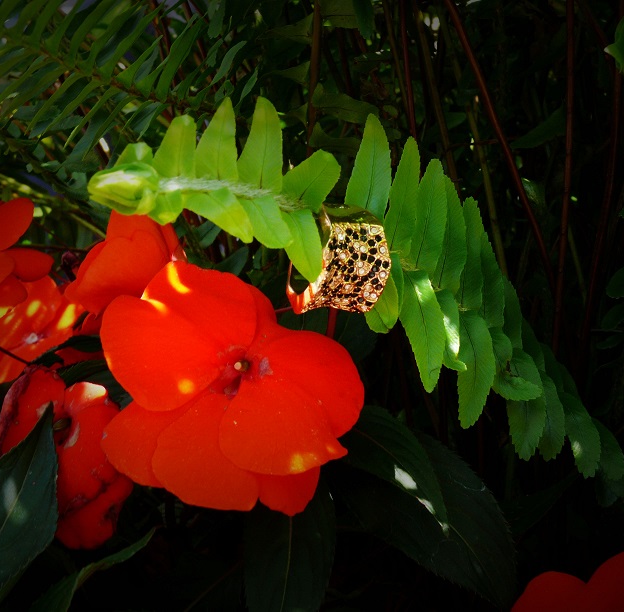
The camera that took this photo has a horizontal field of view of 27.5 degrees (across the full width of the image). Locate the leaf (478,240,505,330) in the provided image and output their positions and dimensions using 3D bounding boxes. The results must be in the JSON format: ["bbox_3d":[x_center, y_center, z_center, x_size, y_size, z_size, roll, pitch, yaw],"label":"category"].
[{"bbox_3d":[0.051,-0.007,0.362,0.009,0.027,0.006,-2,-6,17],"label":"leaf"}]

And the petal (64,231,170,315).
[{"bbox_3d":[-0.057,-0.010,0.370,0.029,0.025,0.011,11,-18,15],"label":"petal"}]

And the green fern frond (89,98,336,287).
[{"bbox_3d":[-0.022,-0.026,0.287,0.055,0.039,0.023,-3,6,-24],"label":"green fern frond"}]

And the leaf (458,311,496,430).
[{"bbox_3d":[0.045,0.018,0.348,0.011,0.032,0.006,-1,-9,15],"label":"leaf"}]

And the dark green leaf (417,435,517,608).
[{"bbox_3d":[0.041,0.064,0.375,0.034,0.012,0.068,-31,70,-27],"label":"dark green leaf"}]

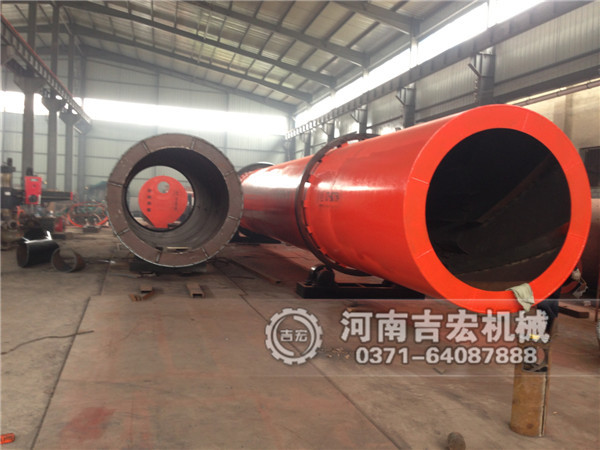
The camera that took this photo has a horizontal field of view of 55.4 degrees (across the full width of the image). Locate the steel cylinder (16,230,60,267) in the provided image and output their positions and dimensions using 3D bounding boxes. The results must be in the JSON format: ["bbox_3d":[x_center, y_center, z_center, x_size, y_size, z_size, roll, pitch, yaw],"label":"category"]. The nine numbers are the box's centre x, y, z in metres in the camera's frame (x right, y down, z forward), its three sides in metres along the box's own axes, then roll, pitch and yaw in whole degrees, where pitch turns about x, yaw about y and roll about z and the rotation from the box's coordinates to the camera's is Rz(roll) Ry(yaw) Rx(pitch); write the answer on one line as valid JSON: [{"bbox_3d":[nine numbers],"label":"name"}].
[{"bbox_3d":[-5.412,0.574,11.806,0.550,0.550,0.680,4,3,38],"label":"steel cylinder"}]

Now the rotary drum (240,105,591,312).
[{"bbox_3d":[-0.098,-0.572,14.894,2.240,2.240,18.760,2,2,-13],"label":"rotary drum"}]

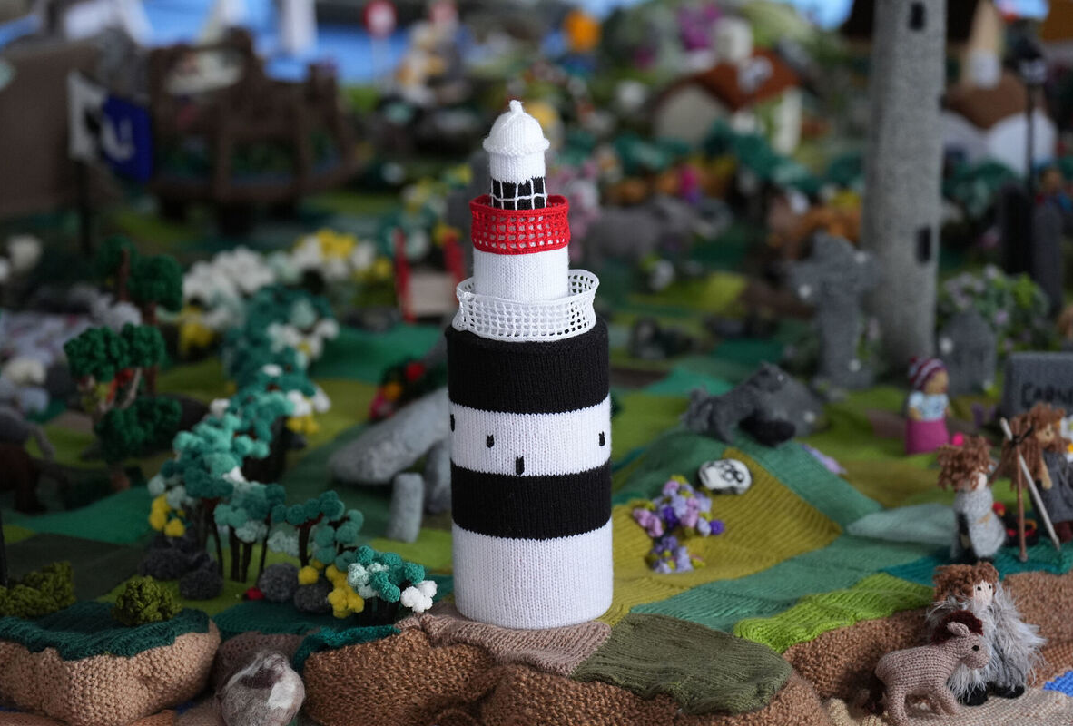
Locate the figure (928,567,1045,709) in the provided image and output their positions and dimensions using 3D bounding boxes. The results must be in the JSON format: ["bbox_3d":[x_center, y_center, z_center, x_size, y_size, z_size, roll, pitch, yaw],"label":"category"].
[{"bbox_3d":[0.334,0.202,2.407,0.080,0.098,0.062,-8,15,-29],"label":"figure"}]

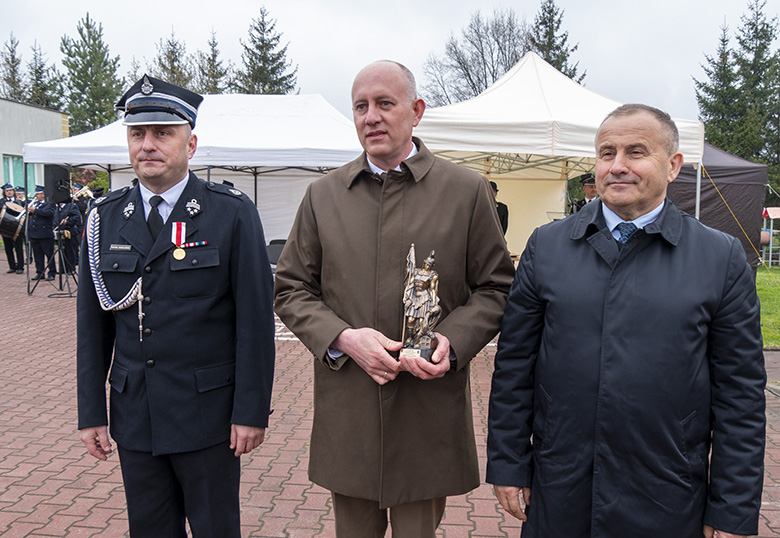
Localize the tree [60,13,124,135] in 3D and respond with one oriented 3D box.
[{"bbox_3d":[-11.768,-5.635,26.576,3.300,8.598,3.300,1,6,0],"label":"tree"}]

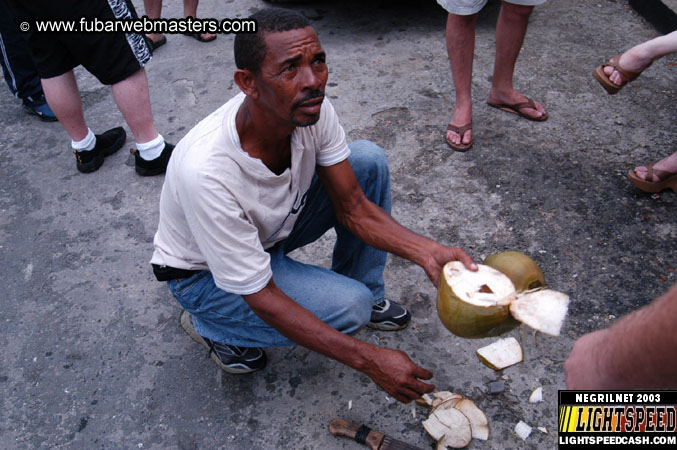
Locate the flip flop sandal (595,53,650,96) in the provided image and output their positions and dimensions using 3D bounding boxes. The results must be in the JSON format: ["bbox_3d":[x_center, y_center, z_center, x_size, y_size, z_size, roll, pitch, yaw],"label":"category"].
[{"bbox_3d":[1.099,-0.586,2.600,0.250,0.095,0.100,-36,86,-38],"label":"flip flop sandal"}]

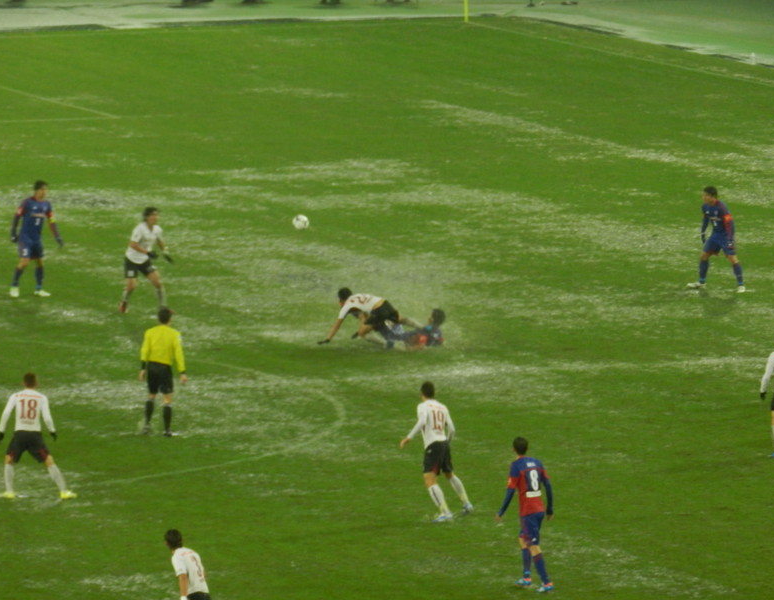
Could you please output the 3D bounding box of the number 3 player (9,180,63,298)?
[{"bbox_3d":[-5.199,-0.911,127.666,0.640,1.730,0.450,-3,7,-23],"label":"number 3 player"}]

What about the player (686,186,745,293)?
[{"bbox_3d":[4.938,-0.932,128.679,0.760,1.590,0.480,4,8,27],"label":"player"}]

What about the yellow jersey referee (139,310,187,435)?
[{"bbox_3d":[-2.928,0.920,112.371,0.590,1.690,0.370,1,7,3],"label":"yellow jersey referee"}]

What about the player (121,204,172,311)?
[{"bbox_3d":[-3.524,-0.611,125.972,0.570,1.540,0.580,-7,9,-45],"label":"player"}]

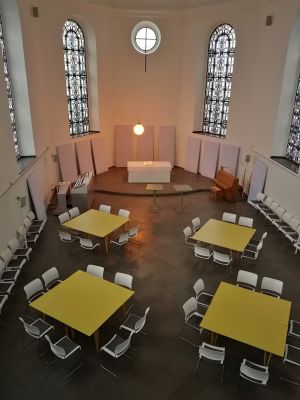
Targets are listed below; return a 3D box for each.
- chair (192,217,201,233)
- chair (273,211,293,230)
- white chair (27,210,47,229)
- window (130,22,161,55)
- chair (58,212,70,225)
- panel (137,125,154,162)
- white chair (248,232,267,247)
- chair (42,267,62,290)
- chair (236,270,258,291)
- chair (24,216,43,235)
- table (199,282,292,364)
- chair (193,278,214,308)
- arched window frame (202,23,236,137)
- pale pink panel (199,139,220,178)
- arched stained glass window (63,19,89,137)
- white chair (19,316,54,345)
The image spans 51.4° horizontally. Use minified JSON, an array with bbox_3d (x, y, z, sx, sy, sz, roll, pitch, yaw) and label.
[{"bbox_3d":[1.798,1.121,11.038,0.530,0.830,0.500,15,25,32],"label":"chair"},{"bbox_3d":[4.749,0.868,11.305,0.535,0.785,0.495,0,21,-3],"label":"chair"},{"bbox_3d":[-4.258,0.874,11.845,0.510,0.800,0.510,0,21,-3],"label":"white chair"},{"bbox_3d":[-0.200,-9.151,17.578,1.683,1.693,0.306,-1,21,-5],"label":"window"},{"bbox_3d":[-2.942,0.943,11.327,0.520,0.816,0.490,11,23,24],"label":"chair"},{"bbox_3d":[-0.267,-3.222,18.945,0.970,2.450,0.080,0,17,-2],"label":"panel"},{"bbox_3d":[3.385,1.417,9.940,0.510,0.830,0.500,14,25,31],"label":"white chair"},{"bbox_3d":[-2.359,2.237,7.908,0.530,0.830,0.500,11,23,25],"label":"chair"},{"bbox_3d":[2.324,2.252,7.674,0.495,0.785,0.535,11,24,25],"label":"chair"},{"bbox_3d":[-3.893,1.038,10.567,0.510,0.830,0.500,0,21,-4],"label":"chair"},{"bbox_3d":[2.101,2.806,6.837,1.623,0.750,1.641,11,23,25],"label":"table"},{"bbox_3d":[1.371,2.466,7.597,0.520,0.816,0.490,14,24,30],"label":"chair"},{"bbox_3d":[3.676,-6.274,16.676,0.120,5.516,1.720,-15,26,-36],"label":"arched window frame"},{"bbox_3d":[3.299,-2.246,17.204,0.080,1.980,1.000,-13,25,-39],"label":"pale pink panel"},{"bbox_3d":[-4.208,-6.840,17.911,0.150,6.000,1.600,17,26,36],"label":"arched stained glass window"},{"bbox_3d":[-2.402,2.828,6.723,0.510,0.800,0.510,12,23,27],"label":"white chair"}]

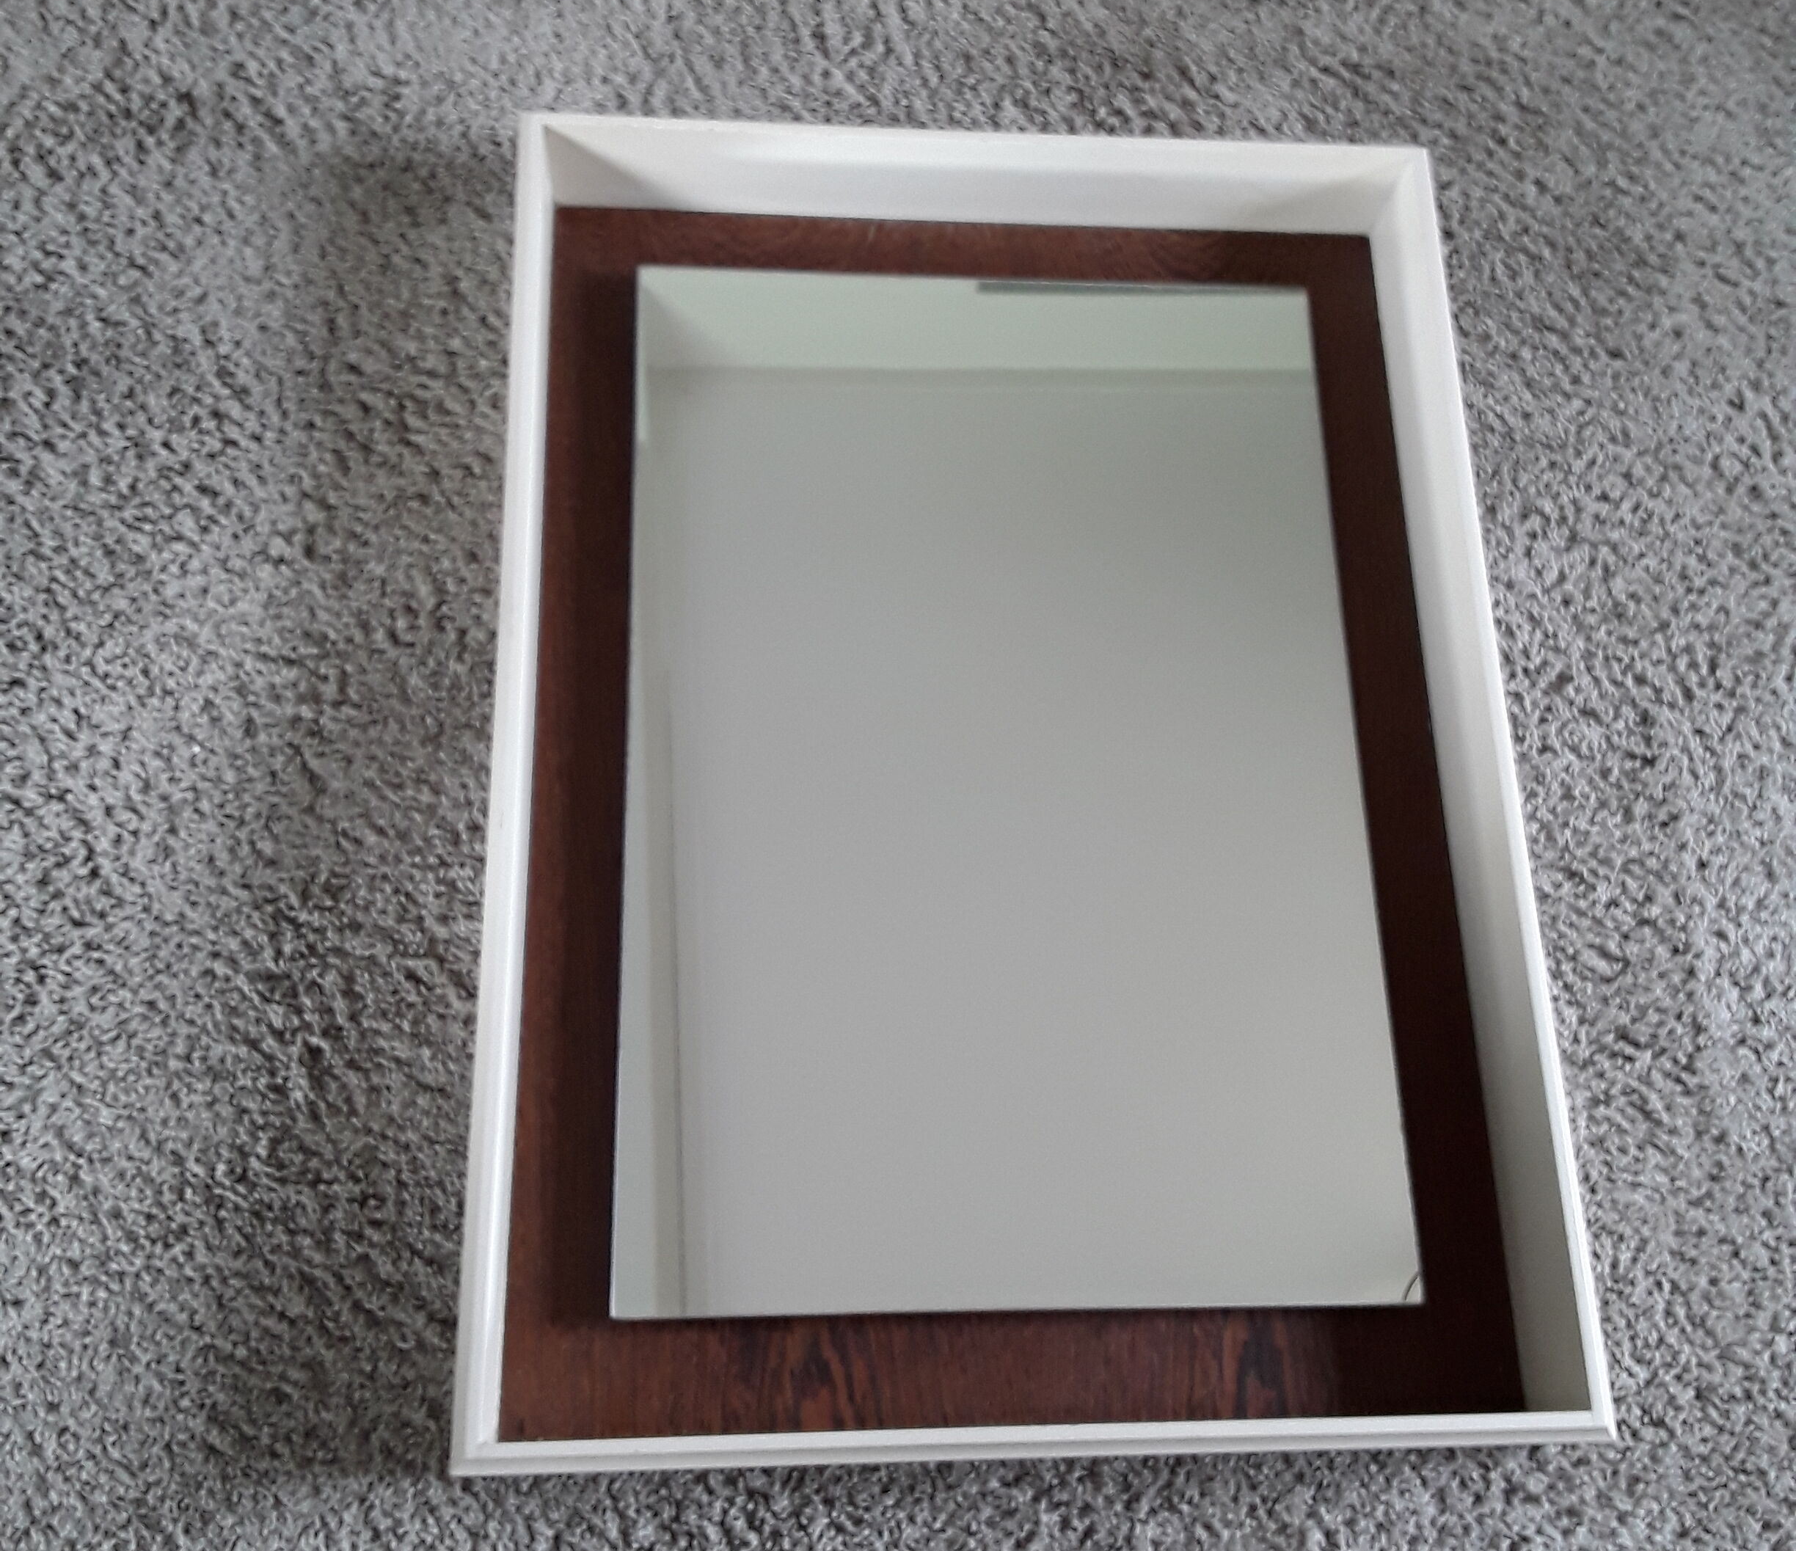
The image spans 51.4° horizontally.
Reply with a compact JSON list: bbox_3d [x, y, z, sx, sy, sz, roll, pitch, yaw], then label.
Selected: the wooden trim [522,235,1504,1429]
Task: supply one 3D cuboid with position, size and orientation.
[{"bbox_3d":[0.062,-0.009,1.203,0.589,0.020,0.819,0,70,-5],"label":"wooden trim"}]

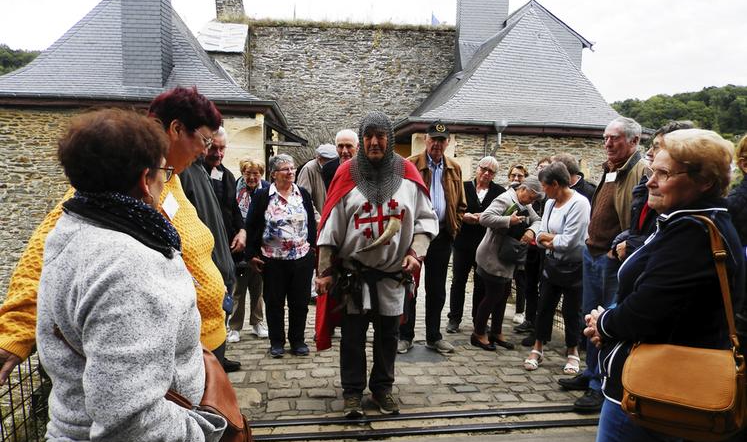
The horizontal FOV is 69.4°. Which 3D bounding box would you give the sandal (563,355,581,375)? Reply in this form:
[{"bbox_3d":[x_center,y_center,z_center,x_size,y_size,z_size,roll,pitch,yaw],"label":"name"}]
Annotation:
[{"bbox_3d":[1.523,1.076,4.112,0.098,0.090,0.245,3,6,25],"label":"sandal"}]

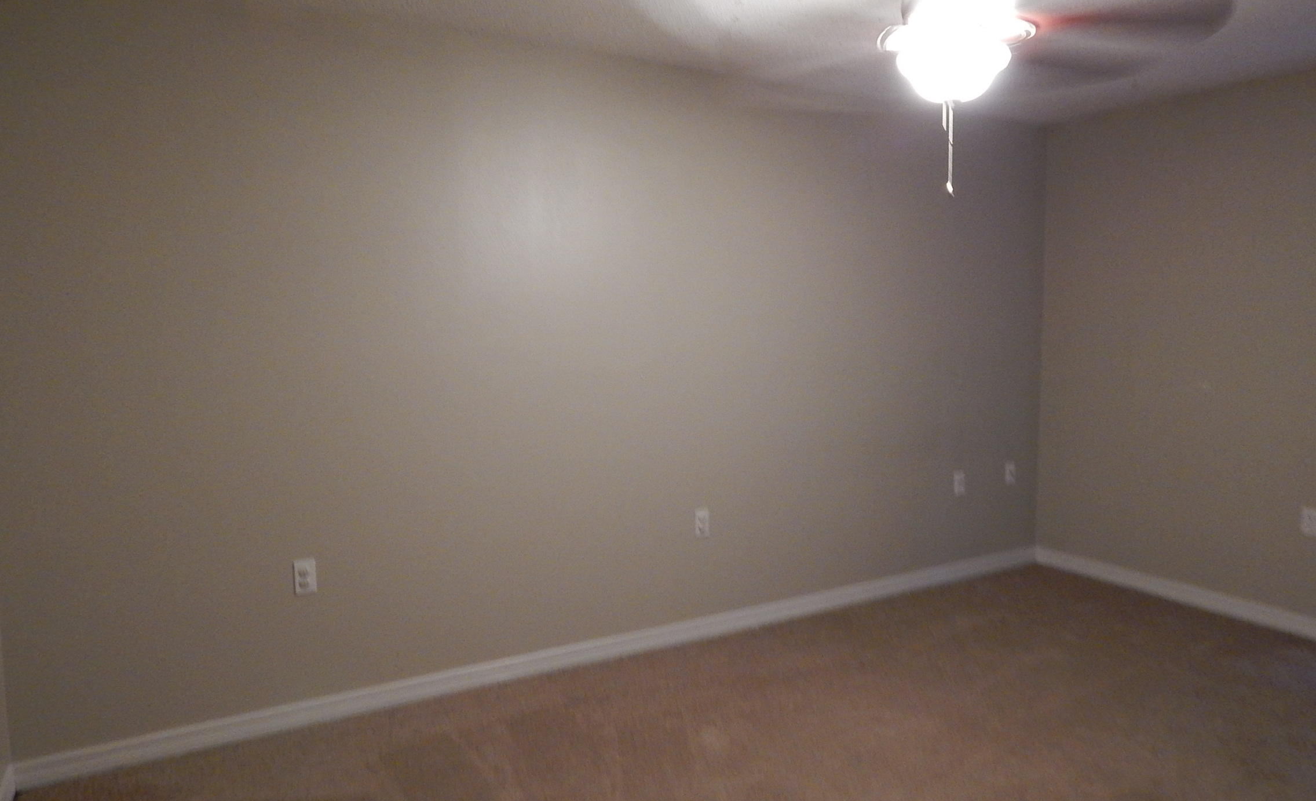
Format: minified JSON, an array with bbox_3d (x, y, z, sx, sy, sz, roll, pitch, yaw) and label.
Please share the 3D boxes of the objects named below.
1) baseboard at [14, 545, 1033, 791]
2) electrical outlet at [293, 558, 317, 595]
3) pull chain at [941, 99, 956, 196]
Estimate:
[{"bbox_3d":[0.107,1.008,3.819,4.747,0.091,0.015,-4,6,-30],"label":"baseboard"},{"bbox_3d":[-1.213,0.609,3.013,0.071,0.116,0.009,-4,6,-30],"label":"electrical outlet"},{"bbox_3d":[0.791,-0.683,2.372,0.025,0.255,0.020,1,6,18],"label":"pull chain"}]

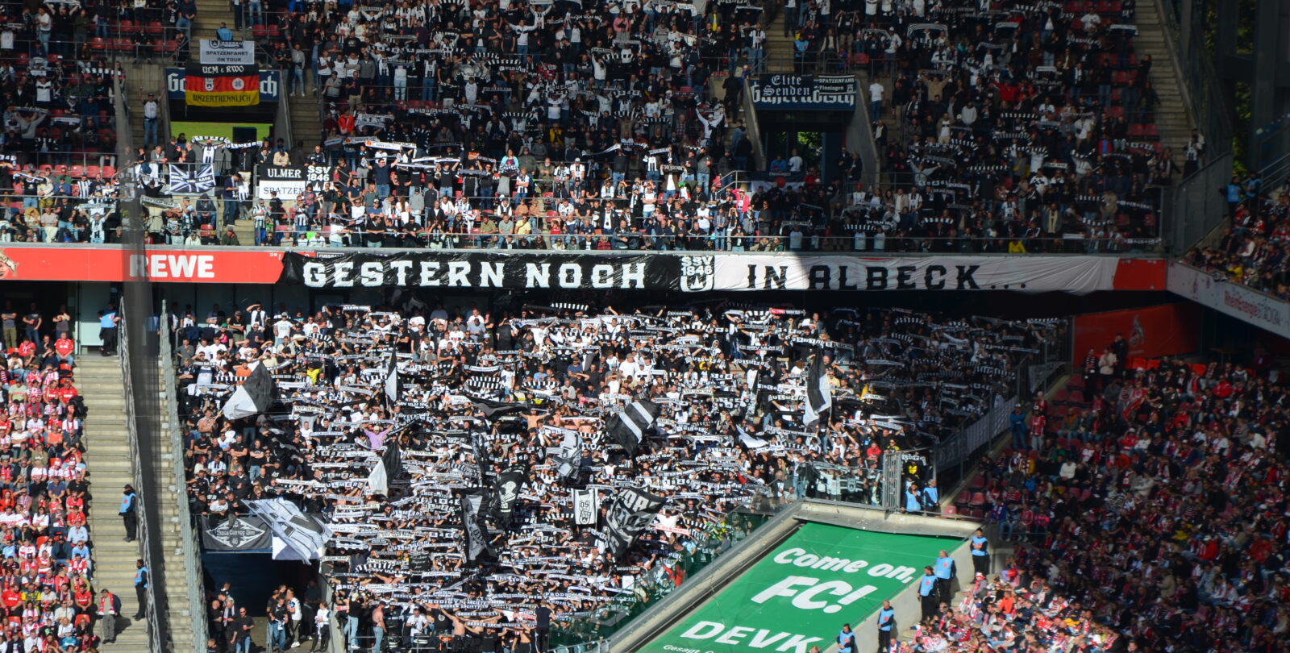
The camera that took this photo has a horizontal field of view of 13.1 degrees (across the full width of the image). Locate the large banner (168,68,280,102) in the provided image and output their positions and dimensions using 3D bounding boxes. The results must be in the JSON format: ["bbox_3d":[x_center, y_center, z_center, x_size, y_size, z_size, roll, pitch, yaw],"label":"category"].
[{"bbox_3d":[-14.404,-8.256,192.000,3.820,1.100,0.100,0,6,-8],"label":"large banner"}]

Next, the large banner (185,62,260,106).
[{"bbox_3d":[-14.424,-8.282,191.800,2.500,1.480,0.100,0,6,-8],"label":"large banner"}]

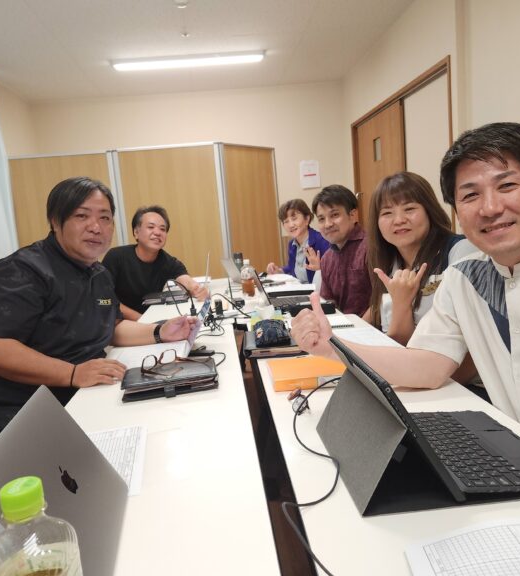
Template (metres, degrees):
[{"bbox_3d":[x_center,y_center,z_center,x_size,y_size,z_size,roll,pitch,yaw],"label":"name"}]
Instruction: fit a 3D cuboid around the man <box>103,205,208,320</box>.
[{"bbox_3d":[-0.638,0.190,2.800,0.720,1.260,0.620,0,9,35],"label":"man"}]

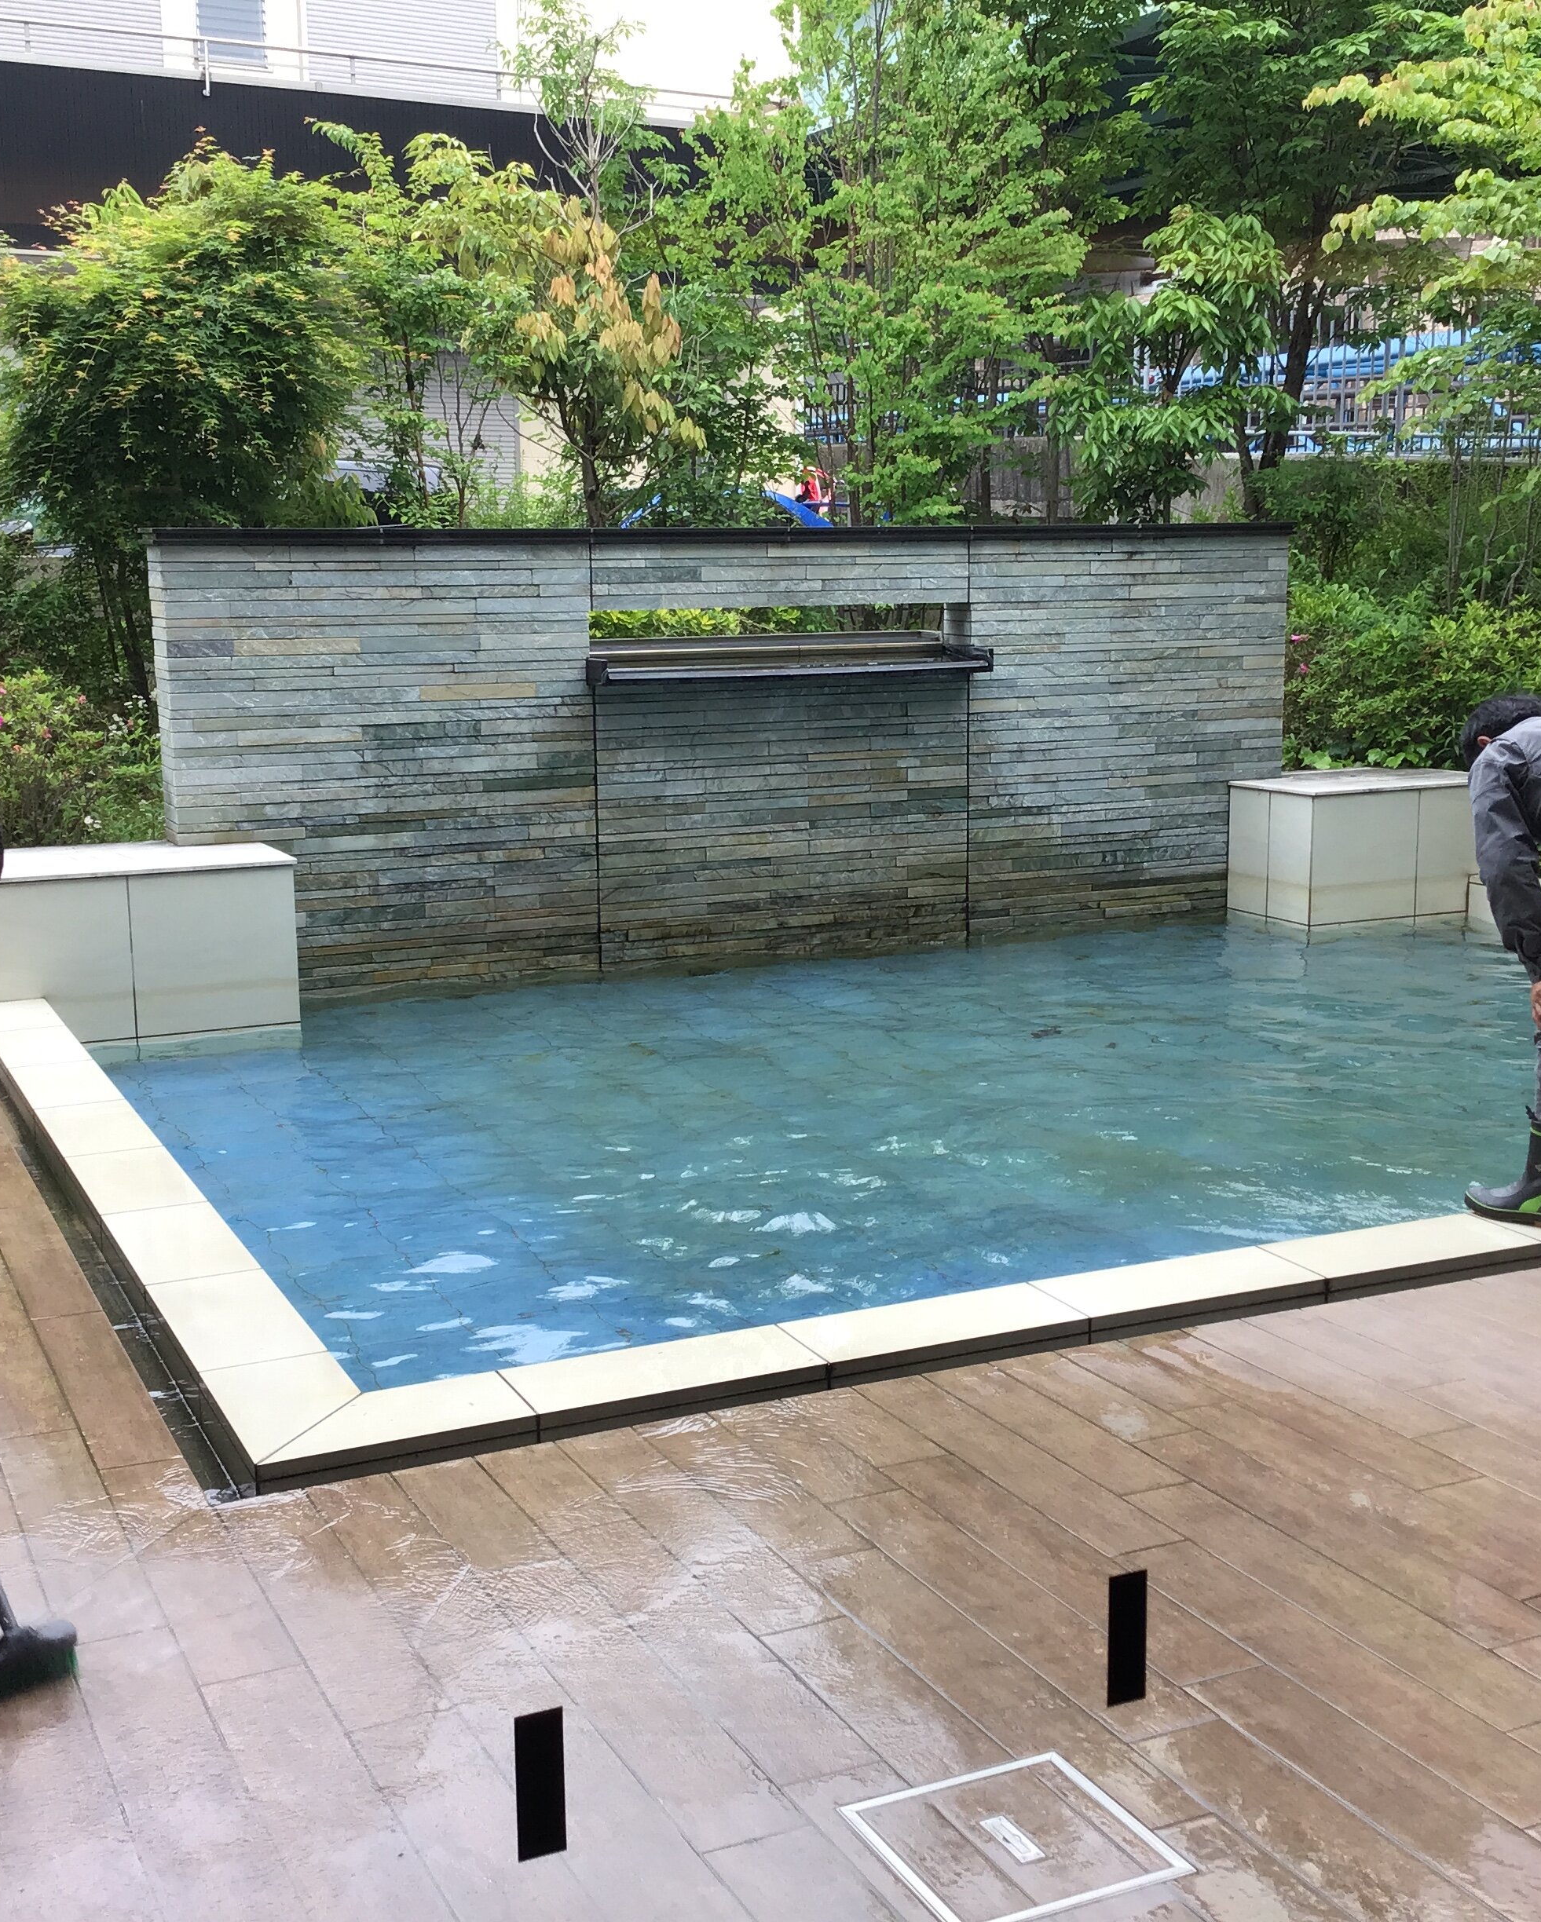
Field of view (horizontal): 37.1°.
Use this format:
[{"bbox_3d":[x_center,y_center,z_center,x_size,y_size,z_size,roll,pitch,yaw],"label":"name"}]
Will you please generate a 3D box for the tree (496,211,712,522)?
[{"bbox_3d":[-0.880,-2.406,11.604,1.150,2.700,1.100,-5,11,-24],"label":"tree"}]

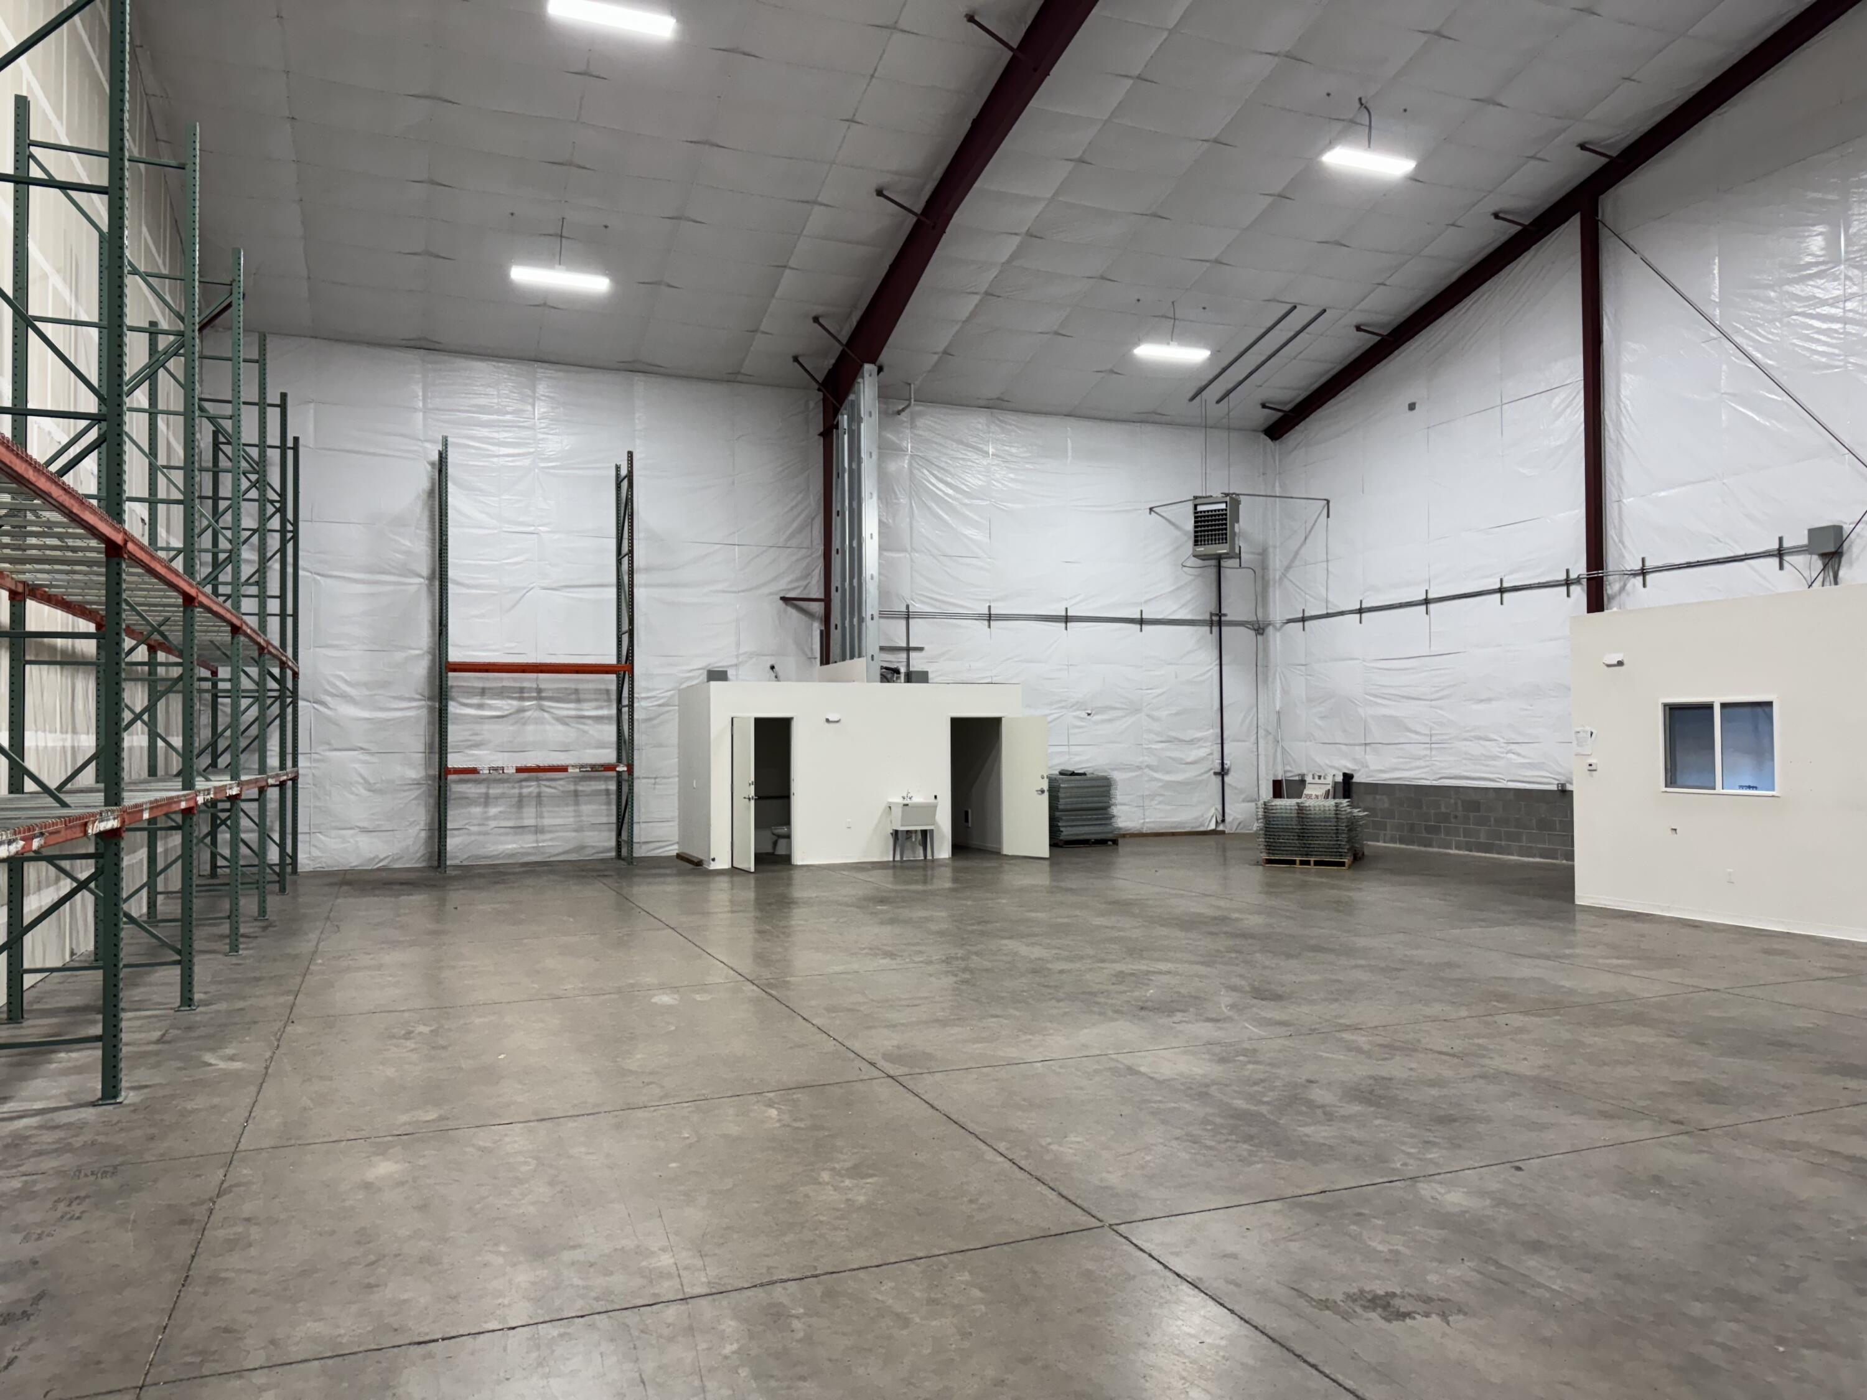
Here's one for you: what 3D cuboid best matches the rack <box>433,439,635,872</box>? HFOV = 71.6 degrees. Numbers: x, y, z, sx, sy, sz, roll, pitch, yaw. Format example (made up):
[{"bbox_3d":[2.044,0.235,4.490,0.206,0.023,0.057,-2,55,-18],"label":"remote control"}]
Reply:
[{"bbox_3d":[-5.764,-0.616,18.848,2.594,6.032,1.067,0,-2,-22],"label":"rack"}]

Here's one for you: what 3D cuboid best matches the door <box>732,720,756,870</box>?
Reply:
[{"bbox_3d":[-2.618,1.284,17.900,0.050,2.120,0.905,1,-2,-24],"label":"door"}]

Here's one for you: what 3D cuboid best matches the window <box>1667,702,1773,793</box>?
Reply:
[{"bbox_3d":[7.564,0.446,12.455,0.100,0.915,1.167,0,-2,-22],"label":"window"}]

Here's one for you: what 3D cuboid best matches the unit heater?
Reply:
[{"bbox_3d":[4.931,-2.979,22.500,0.660,1.000,0.660,-1,-2,25],"label":"unit heater"}]

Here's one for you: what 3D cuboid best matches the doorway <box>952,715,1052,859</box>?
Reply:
[{"bbox_3d":[0.975,1.318,19.478,1.285,2.150,0.953,0,-2,-22],"label":"doorway"}]

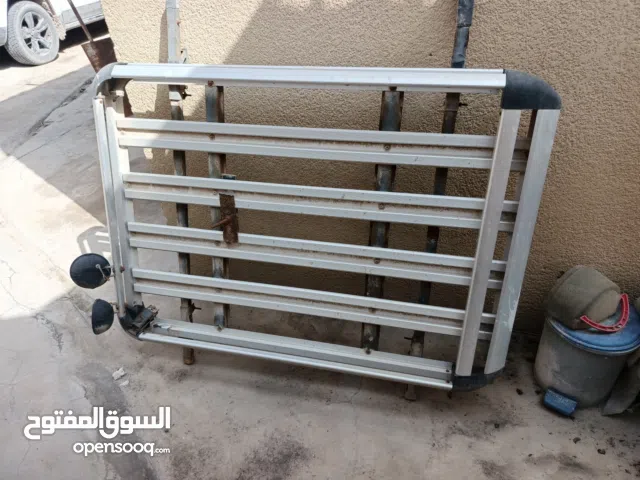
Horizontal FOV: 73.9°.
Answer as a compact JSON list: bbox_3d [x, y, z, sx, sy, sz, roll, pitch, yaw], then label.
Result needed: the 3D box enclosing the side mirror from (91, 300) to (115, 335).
[{"bbox_3d":[-0.925,0.331,1.837,0.066,0.153,0.153,0,33,-13],"label":"side mirror"}]

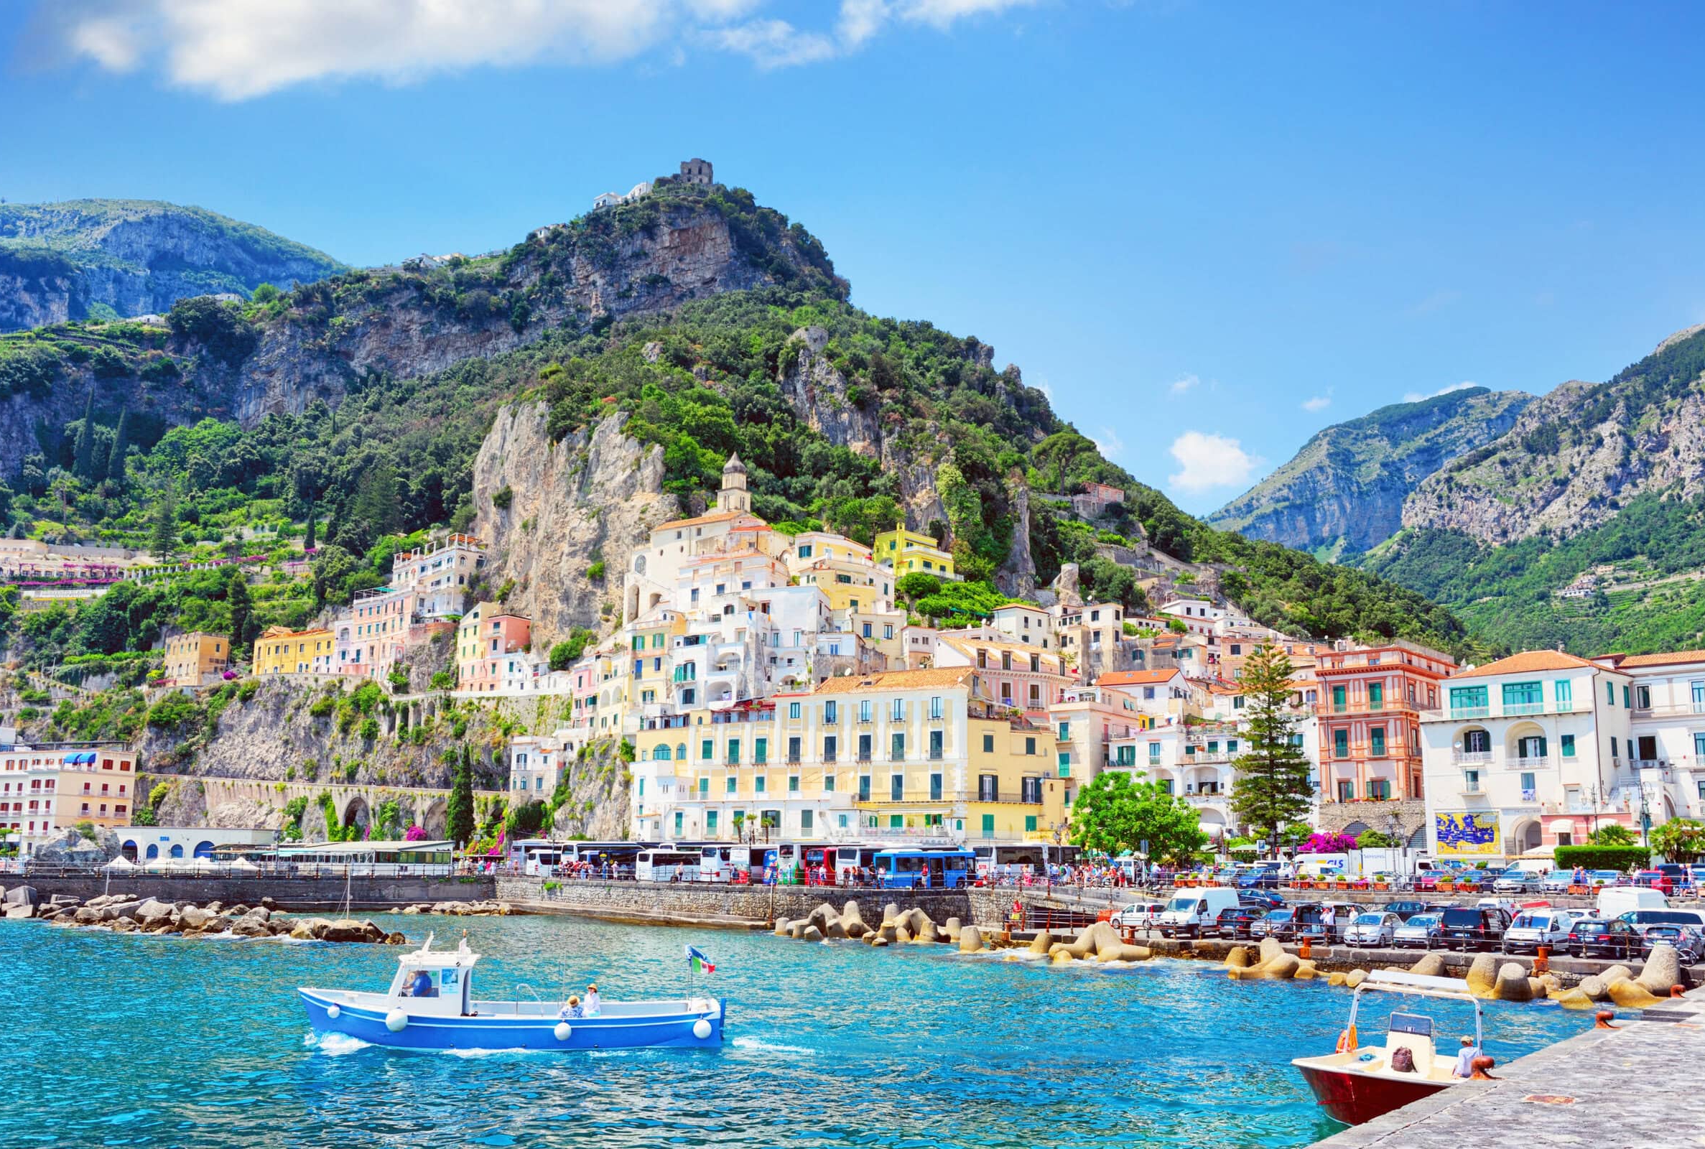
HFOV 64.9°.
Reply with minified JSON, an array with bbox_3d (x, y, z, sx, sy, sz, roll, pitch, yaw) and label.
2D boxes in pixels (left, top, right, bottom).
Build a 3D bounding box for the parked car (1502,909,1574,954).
[{"bbox_3d":[30.836,15.926,59.957,1.750,1.810,4.200,-10,-15,44],"label":"parked car"}]

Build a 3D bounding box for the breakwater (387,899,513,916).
[{"bbox_3d":[-35.441,29.408,118.000,10.800,1.350,3.600,1,-11,0],"label":"breakwater"}]

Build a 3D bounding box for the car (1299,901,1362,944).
[{"bbox_3d":[23.524,17.073,65.831,1.880,1.860,4.750,-8,-14,37],"label":"car"}]

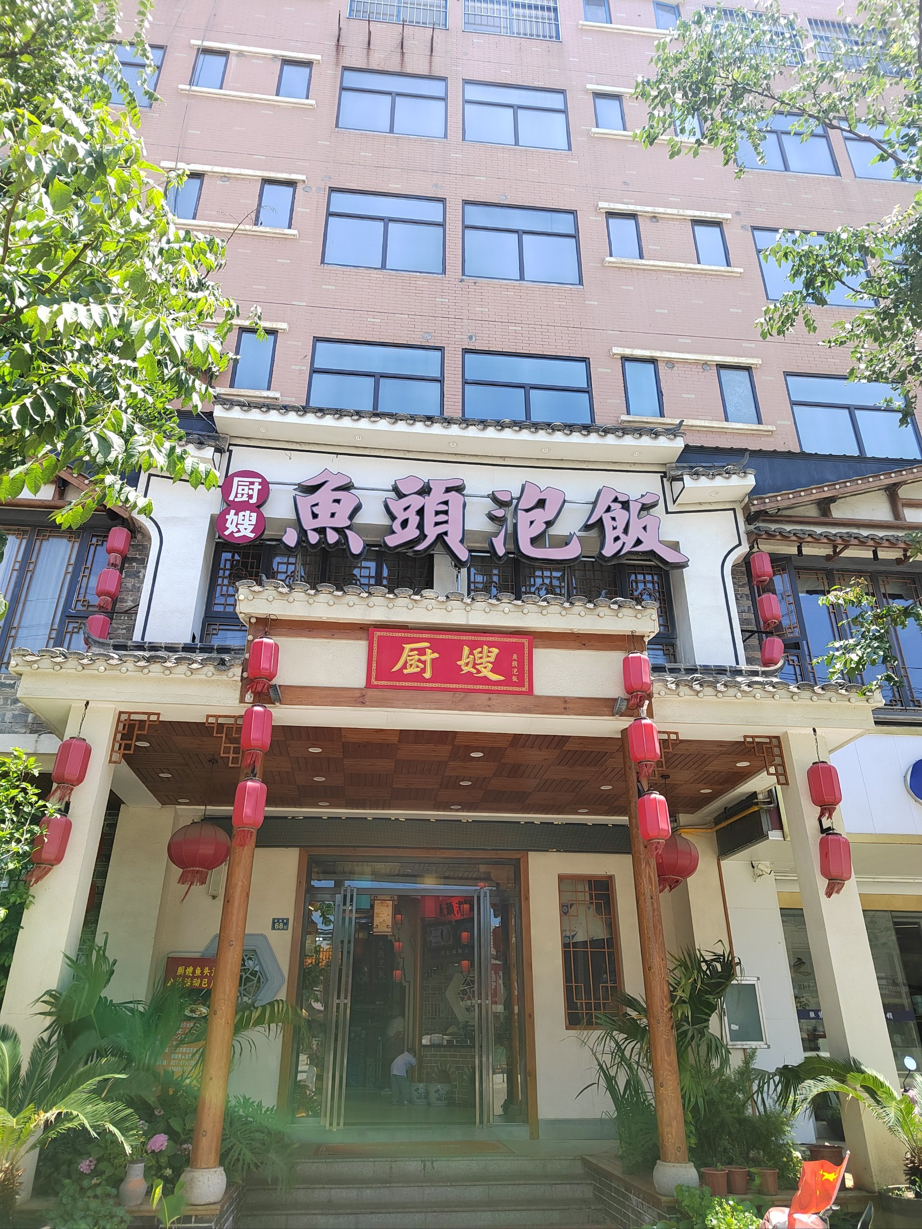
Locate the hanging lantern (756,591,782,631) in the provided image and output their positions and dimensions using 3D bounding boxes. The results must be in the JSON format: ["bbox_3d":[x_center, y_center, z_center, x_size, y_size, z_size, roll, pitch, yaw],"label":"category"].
[{"bbox_3d":[3.978,-0.035,10.507,0.260,0.544,0.260,3,-26,-5],"label":"hanging lantern"}]

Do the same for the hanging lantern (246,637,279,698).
[{"bbox_3d":[-1.747,0.455,7.203,0.260,0.574,0.260,3,-26,-5],"label":"hanging lantern"}]

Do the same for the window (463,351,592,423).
[{"bbox_3d":[0.996,-3.157,12.057,1.947,1.740,0.120,3,-26,-5],"label":"window"}]

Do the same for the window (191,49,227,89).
[{"bbox_3d":[-4.493,-9.725,14.656,0.553,1.120,0.120,3,-26,-5],"label":"window"}]

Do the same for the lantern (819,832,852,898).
[{"bbox_3d":[3.285,2.194,7.148,0.260,0.554,0.260,3,-26,-5],"label":"lantern"}]

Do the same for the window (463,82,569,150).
[{"bbox_3d":[1.004,-9.113,14.962,1.963,1.761,0.120,3,-26,-5],"label":"window"}]

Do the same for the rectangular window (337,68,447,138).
[{"bbox_3d":[-1.200,-9.146,14.634,1.931,1.759,0.100,3,-26,-5],"label":"rectangular window"}]

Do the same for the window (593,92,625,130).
[{"bbox_3d":[2.752,-9.251,15.136,0.560,1.132,0.100,3,-26,-5],"label":"window"}]

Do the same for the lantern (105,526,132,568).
[{"bbox_3d":[-4.185,-0.825,9.953,0.260,0.562,0.260,3,-26,-5],"label":"lantern"}]

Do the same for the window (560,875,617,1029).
[{"bbox_3d":[1.441,3.736,9.102,0.639,1.591,0.100,3,-26,-5],"label":"window"}]

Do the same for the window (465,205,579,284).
[{"bbox_3d":[0.997,-6.113,13.498,1.949,1.774,0.120,3,-26,-5],"label":"window"}]

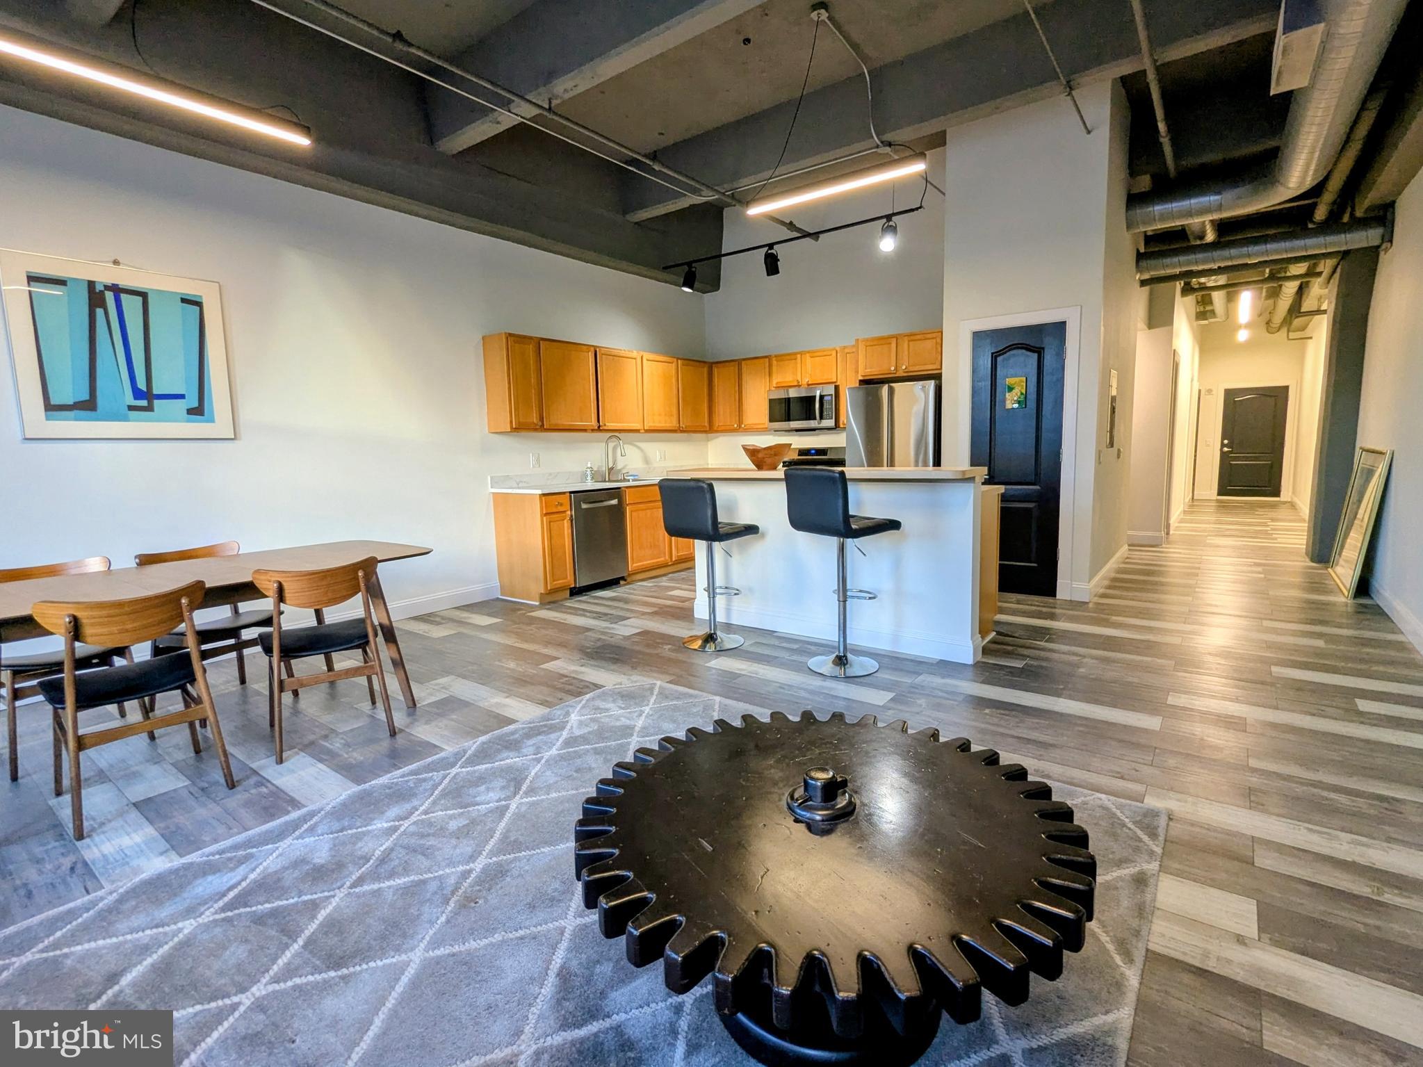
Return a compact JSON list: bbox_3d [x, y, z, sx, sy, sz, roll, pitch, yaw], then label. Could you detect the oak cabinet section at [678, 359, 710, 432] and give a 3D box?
[{"bbox_3d":[-0.282,-1.471,7.154,0.315,0.766,0.559,4,9,37],"label":"oak cabinet section"}]

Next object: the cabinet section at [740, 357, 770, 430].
[{"bbox_3d":[0.555,-1.483,7.068,0.357,0.766,0.315,4,9,37],"label":"cabinet section"}]

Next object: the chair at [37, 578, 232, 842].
[{"bbox_3d":[-2.119,0.572,2.401,0.525,0.775,0.448,4,9,41],"label":"chair"}]

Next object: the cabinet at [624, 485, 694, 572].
[{"bbox_3d":[-0.694,-0.083,6.394,0.635,0.785,1.040,4,9,38],"label":"cabinet"}]

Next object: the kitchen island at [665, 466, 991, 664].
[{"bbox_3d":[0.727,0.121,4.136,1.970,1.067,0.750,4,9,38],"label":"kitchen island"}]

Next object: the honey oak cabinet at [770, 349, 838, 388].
[{"bbox_3d":[0.969,-1.615,6.542,0.770,0.355,0.315,4,9,38],"label":"honey oak cabinet"}]

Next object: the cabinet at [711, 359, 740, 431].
[{"bbox_3d":[0.241,-1.481,7.139,0.385,0.760,0.315,4,9,38],"label":"cabinet"}]

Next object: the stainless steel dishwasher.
[{"bbox_3d":[-1.182,0.052,5.857,0.615,0.855,0.600,3,9,37],"label":"stainless steel dishwasher"}]

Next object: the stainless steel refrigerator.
[{"bbox_3d":[1.770,-0.460,5.941,0.775,1.695,0.830,3,9,37],"label":"stainless steel refrigerator"}]

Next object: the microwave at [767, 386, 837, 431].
[{"bbox_3d":[0.973,-1.233,6.532,0.760,0.400,0.413,4,9,38],"label":"microwave"}]

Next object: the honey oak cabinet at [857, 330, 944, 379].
[{"bbox_3d":[1.809,-1.628,6.082,0.845,0.365,0.355,3,9,37],"label":"honey oak cabinet"}]

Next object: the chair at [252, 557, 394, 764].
[{"bbox_3d":[-1.704,0.491,2.878,0.460,0.785,0.515,-7,9,-36],"label":"chair"}]

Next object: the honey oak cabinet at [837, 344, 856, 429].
[{"bbox_3d":[1.413,-1.435,6.440,0.230,0.770,0.315,3,9,37],"label":"honey oak cabinet"}]

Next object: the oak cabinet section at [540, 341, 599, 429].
[{"bbox_3d":[-1.331,-1.272,5.776,0.315,0.766,0.643,4,9,37],"label":"oak cabinet section"}]

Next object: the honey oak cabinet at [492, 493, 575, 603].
[{"bbox_3d":[-1.474,0.106,5.502,0.625,0.895,0.316,3,9,37],"label":"honey oak cabinet"}]

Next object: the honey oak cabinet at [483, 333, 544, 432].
[{"bbox_3d":[-1.615,-1.207,5.374,0.315,0.760,0.325,4,9,38],"label":"honey oak cabinet"}]

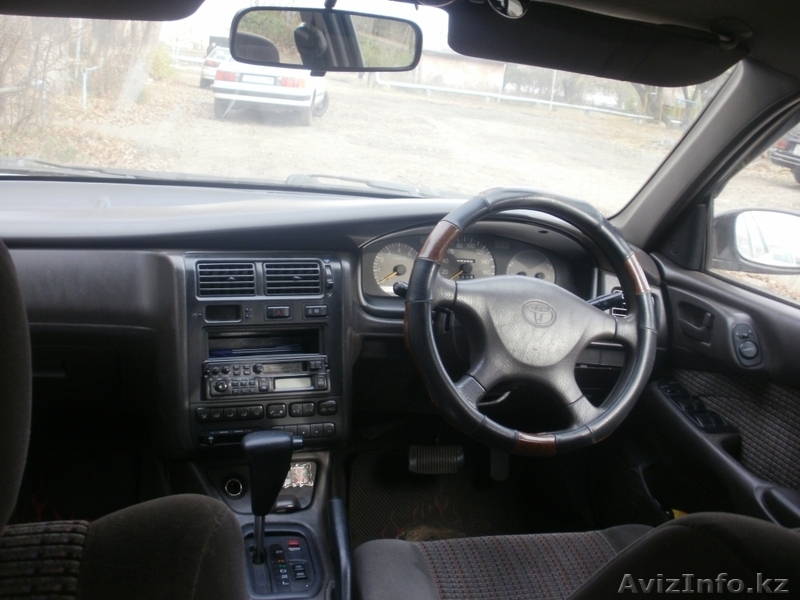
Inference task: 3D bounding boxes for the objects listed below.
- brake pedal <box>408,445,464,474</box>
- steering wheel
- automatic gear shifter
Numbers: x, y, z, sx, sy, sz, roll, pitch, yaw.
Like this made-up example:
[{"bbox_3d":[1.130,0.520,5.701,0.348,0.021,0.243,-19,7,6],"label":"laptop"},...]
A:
[{"bbox_3d":[0.075,0.330,1.720,0.116,0.055,0.033,-1,-16,-16],"label":"brake pedal"},{"bbox_3d":[0.190,0.030,1.210,0.387,0.387,0.100,8,-11,-15],"label":"steering wheel"},{"bbox_3d":[-0.170,0.261,1.105,0.075,0.168,0.055,-1,11,-16],"label":"automatic gear shifter"}]

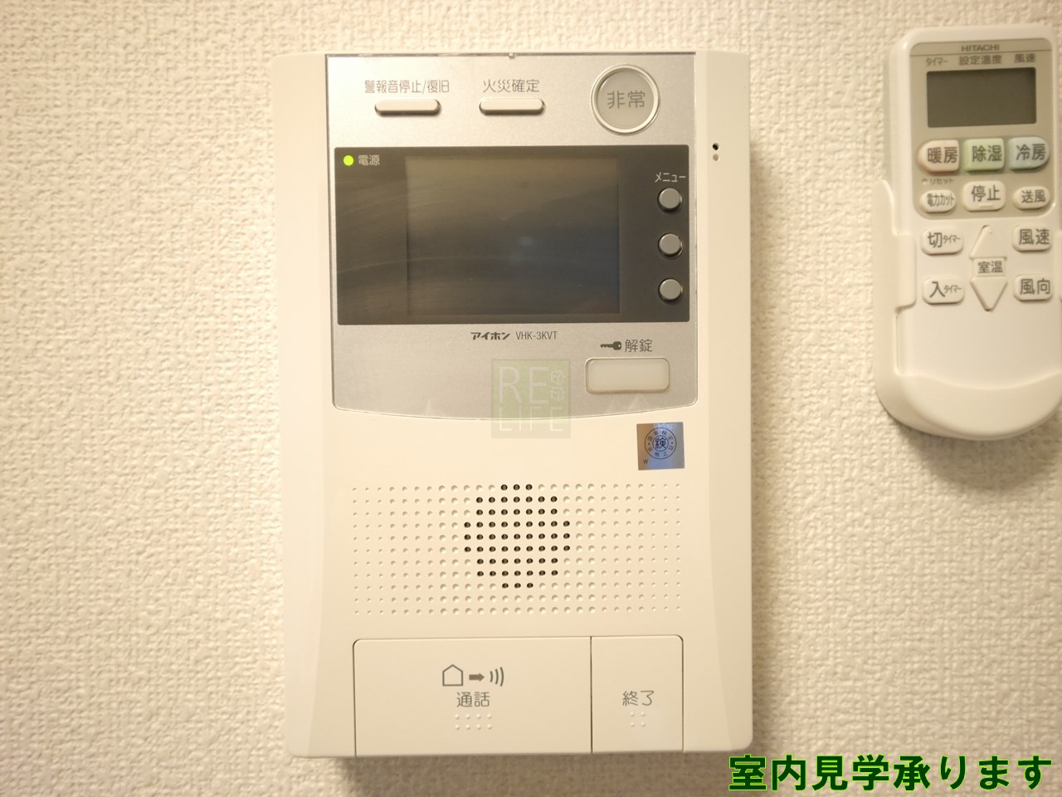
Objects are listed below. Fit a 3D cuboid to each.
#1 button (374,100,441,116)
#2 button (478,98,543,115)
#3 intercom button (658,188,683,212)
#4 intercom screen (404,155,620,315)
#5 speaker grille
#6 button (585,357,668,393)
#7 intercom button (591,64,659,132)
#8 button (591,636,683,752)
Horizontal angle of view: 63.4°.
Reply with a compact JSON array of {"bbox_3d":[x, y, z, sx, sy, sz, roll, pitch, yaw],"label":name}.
[{"bbox_3d":[-0.039,-0.092,0.272,0.021,0.004,0.003,-1,2,-1],"label":"button"},{"bbox_3d":[-0.006,-0.092,0.272,0.021,0.004,0.003,-1,2,-1],"label":"button"},{"bbox_3d":[0.044,-0.063,0.274,0.007,0.007,0.003,-1,2,-1],"label":"intercom button"},{"bbox_3d":[-0.006,-0.052,0.277,0.068,0.050,0.002,-1,2,-1],"label":"intercom screen"},{"bbox_3d":[-0.004,0.049,0.280,0.106,0.042,0.002,-1,2,-1],"label":"speaker grille"},{"bbox_3d":[0.031,-0.008,0.276,0.026,0.011,0.003,-1,2,-1],"label":"button"},{"bbox_3d":[0.030,-0.095,0.274,0.021,0.021,0.004,-1,2,-1],"label":"intercom button"},{"bbox_3d":[0.035,0.097,0.283,0.030,0.036,0.005,-1,2,-1],"label":"button"}]

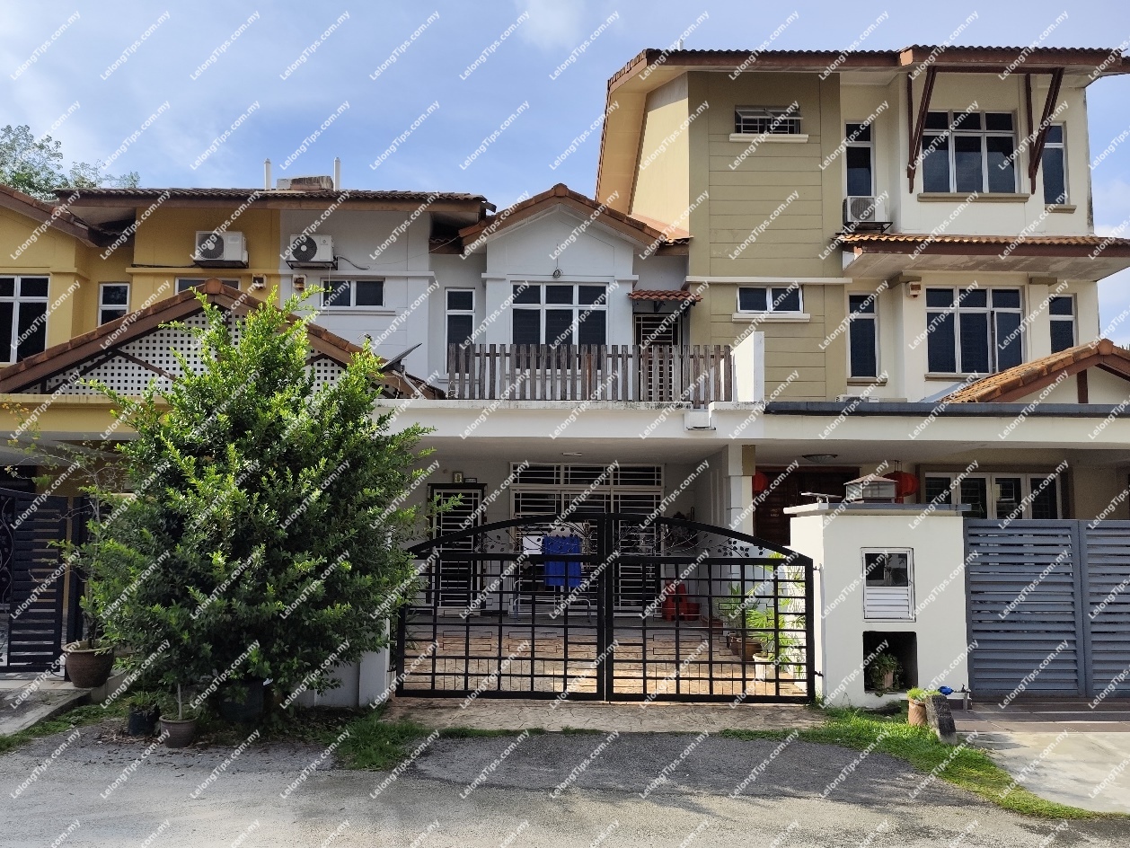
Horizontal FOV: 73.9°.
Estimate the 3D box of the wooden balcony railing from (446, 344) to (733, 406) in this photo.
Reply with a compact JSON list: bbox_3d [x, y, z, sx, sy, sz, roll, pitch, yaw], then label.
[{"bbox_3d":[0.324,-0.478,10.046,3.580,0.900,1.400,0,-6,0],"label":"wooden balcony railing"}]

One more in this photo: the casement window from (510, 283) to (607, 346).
[{"bbox_3d":[-0.086,-1.635,12.600,1.620,1.460,0.120,0,-6,0],"label":"casement window"}]

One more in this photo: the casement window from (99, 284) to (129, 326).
[{"bbox_3d":[-7.762,-1.705,12.900,0.520,1.480,0.100,1,-6,-1],"label":"casement window"}]

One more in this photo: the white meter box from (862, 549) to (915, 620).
[{"bbox_3d":[2.713,1.361,6.380,0.430,0.610,0.160,0,-6,0],"label":"white meter box"}]

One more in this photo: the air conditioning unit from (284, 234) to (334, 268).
[{"bbox_3d":[-4.188,-2.859,12.350,0.760,0.520,0.340,1,-6,-1],"label":"air conditioning unit"}]

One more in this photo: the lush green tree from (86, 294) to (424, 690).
[{"bbox_3d":[-2.397,0.556,5.850,2.550,3.100,2.400,0,-6,0],"label":"lush green tree"}]

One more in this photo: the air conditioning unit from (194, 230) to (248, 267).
[{"bbox_3d":[-5.673,-2.894,12.499,0.780,0.520,0.310,0,-6,0],"label":"air conditioning unit"}]

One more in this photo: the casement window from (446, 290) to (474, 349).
[{"bbox_3d":[-1.819,-1.602,13.000,0.510,1.500,0.100,1,-6,-1],"label":"casement window"}]

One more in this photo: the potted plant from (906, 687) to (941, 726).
[{"bbox_3d":[2.772,2.185,5.800,0.270,0.290,0.250,0,-6,0],"label":"potted plant"}]

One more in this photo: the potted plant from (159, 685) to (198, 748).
[{"bbox_3d":[-3.012,2.278,5.850,0.310,0.460,0.310,1,-6,-1],"label":"potted plant"}]

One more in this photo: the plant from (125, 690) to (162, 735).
[{"bbox_3d":[-3.454,2.369,6.150,0.270,0.360,0.270,1,-6,-1],"label":"plant"}]

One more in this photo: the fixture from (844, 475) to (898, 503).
[{"bbox_3d":[3.120,0.663,7.650,0.380,0.310,0.400,1,-6,-1],"label":"fixture"}]

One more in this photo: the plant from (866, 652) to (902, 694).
[{"bbox_3d":[2.764,2.158,6.500,0.300,0.350,0.280,0,-6,0],"label":"plant"}]

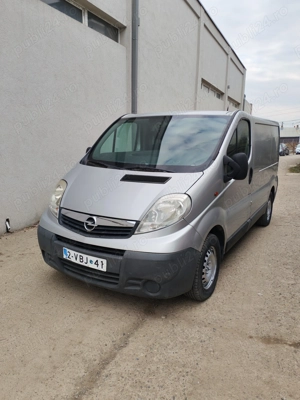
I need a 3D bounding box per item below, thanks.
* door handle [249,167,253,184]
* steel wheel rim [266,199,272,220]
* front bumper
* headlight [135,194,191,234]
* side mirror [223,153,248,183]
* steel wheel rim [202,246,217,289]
[{"bbox_3d":[1.303,-0.321,4.014,0.050,0.220,0.110,7,13,30],"label":"door handle"},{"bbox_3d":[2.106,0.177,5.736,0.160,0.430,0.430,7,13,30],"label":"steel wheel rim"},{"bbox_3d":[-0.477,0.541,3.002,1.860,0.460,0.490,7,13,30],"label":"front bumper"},{"bbox_3d":[0.115,0.124,2.667,0.360,0.325,0.390,7,13,30],"label":"headlight"},{"bbox_3d":[0.915,-0.330,3.259,0.265,0.315,0.230,7,13,30],"label":"side mirror"},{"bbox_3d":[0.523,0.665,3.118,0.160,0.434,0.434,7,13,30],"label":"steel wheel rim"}]

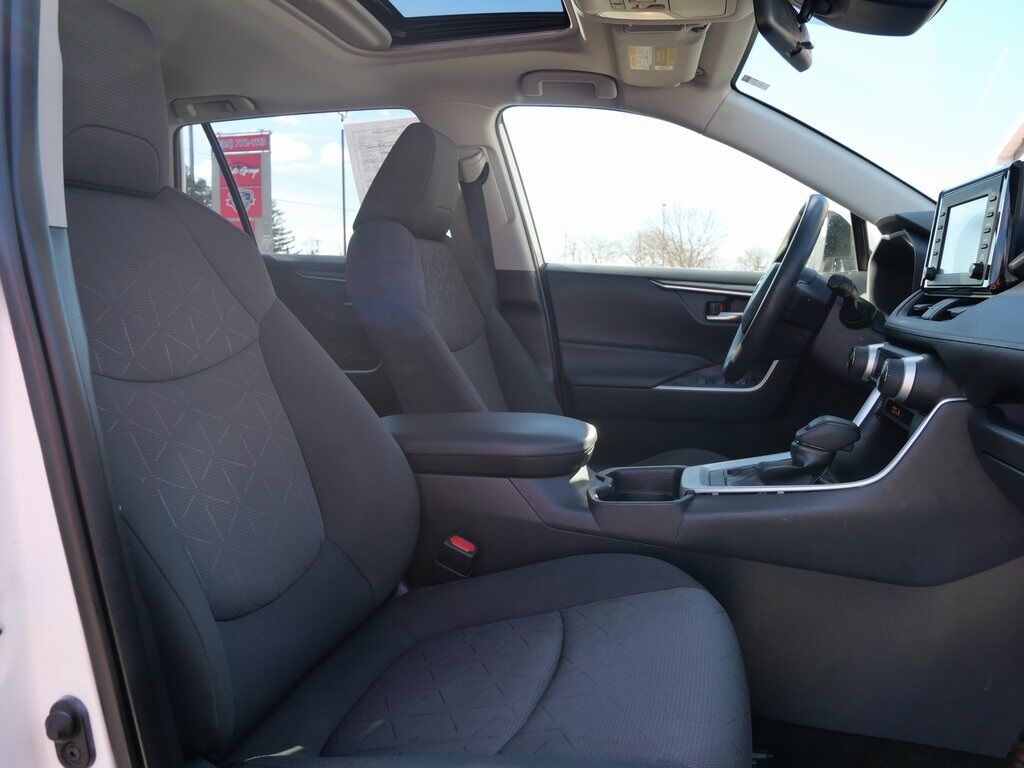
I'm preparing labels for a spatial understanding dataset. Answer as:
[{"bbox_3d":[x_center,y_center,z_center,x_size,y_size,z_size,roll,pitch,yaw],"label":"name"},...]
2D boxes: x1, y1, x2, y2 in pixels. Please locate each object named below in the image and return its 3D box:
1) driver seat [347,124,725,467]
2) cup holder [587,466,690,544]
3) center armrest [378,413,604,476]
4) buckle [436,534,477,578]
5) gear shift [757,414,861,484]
[{"bbox_3d":[0.074,-0.036,1.421,0.740,0.970,0.530,1,8,14],"label":"driver seat"},{"bbox_3d":[0.188,0.178,1.027,0.135,0.080,0.200,1,8,14],"label":"cup holder"},{"bbox_3d":[-0.055,0.087,1.086,0.375,0.068,0.200,1,8,14],"label":"center armrest"},{"bbox_3d":[-0.075,0.242,0.962,0.043,0.052,0.026,23,12,10],"label":"buckle"},{"bbox_3d":[0.402,0.087,0.961,0.130,0.096,0.070,1,8,14],"label":"gear shift"}]

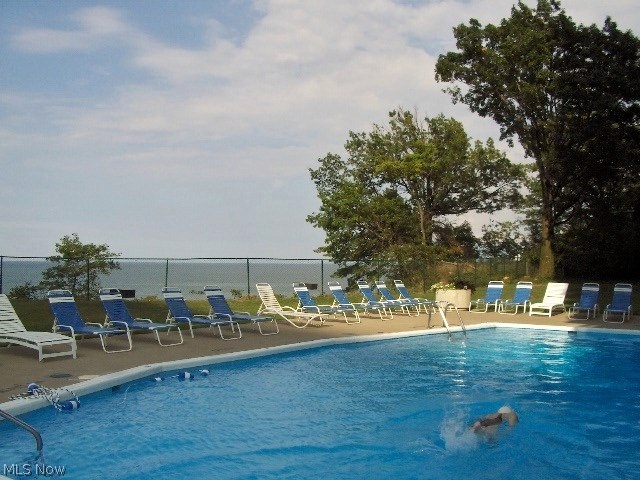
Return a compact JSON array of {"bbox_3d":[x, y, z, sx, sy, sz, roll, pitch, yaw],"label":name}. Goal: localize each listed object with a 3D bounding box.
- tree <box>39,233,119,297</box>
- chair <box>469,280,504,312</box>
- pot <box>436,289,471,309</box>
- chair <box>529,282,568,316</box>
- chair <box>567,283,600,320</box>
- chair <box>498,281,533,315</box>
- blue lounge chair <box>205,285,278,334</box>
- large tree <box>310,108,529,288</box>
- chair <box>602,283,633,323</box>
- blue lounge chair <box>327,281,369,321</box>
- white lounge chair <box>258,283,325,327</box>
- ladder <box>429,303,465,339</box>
[{"bbox_3d":[-9.993,1.085,27.000,3.200,2.800,2.900,1,-2,-20],"label":"tree"},{"bbox_3d":[5.842,1.973,22.529,0.645,1.030,2.060,-1,-3,33],"label":"chair"},{"bbox_3d":[4.880,2.149,23.488,1.240,0.730,1.150,0,-2,10],"label":"pot"},{"bbox_3d":[7.525,1.950,21.195,0.670,1.010,2.050,-1,-3,34],"label":"chair"},{"bbox_3d":[8.323,1.914,20.291,0.645,1.030,2.060,-1,-3,33],"label":"chair"},{"bbox_3d":[6.728,1.965,22.088,0.645,1.030,2.060,-1,-3,33],"label":"chair"},{"bbox_3d":[-1.774,1.534,14.356,1.930,0.960,0.620,-1,-3,41],"label":"blue lounge chair"},{"bbox_3d":[5.965,-2.627,40.000,12.800,11.000,11.500,0,-2,8],"label":"large tree"},{"bbox_3d":[9.046,1.895,19.586,0.645,1.030,2.060,-1,-3,33],"label":"chair"},{"bbox_3d":[1.118,1.691,18.104,1.930,0.960,0.620,-1,-3,42],"label":"blue lounge chair"},{"bbox_3d":[-0.720,1.578,15.645,1.920,0.980,0.590,-1,-3,40],"label":"white lounge chair"},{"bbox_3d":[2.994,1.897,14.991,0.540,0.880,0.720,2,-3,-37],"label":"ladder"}]

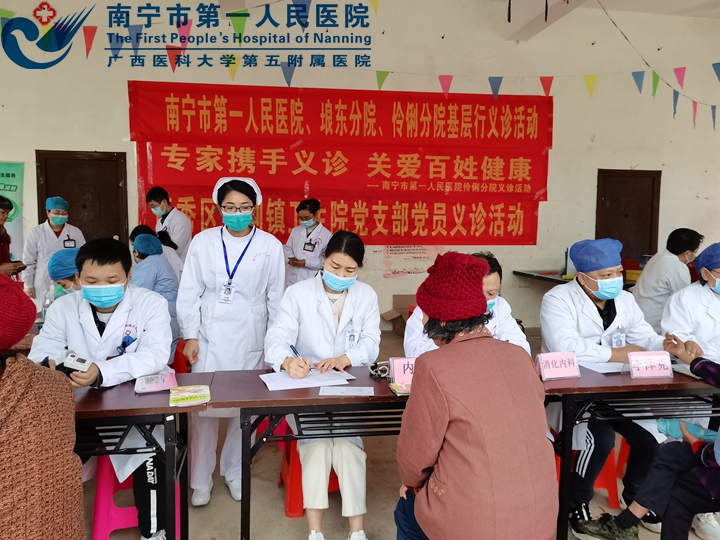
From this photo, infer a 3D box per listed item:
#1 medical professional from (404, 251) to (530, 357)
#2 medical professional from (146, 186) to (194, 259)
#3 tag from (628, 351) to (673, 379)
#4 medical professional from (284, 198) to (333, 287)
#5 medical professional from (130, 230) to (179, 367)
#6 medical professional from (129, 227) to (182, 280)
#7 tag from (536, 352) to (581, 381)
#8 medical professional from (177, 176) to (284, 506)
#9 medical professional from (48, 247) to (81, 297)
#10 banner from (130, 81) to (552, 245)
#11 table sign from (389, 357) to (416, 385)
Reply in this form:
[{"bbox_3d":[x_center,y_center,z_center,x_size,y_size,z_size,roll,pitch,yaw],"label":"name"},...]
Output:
[{"bbox_3d":[0.485,0.552,2.572,0.580,1.270,0.720,0,5,0],"label":"medical professional"},{"bbox_3d":[-1.685,0.105,5.020,0.470,1.687,0.340,4,6,37],"label":"medical professional"},{"bbox_3d":[1.236,0.403,2.416,0.180,0.105,0.068,0,5,-9],"label":"tag"},{"bbox_3d":[-0.436,0.180,4.931,0.490,1.620,0.380,2,5,22],"label":"medical professional"},{"bbox_3d":[-1.693,0.377,4.345,0.700,1.300,0.500,3,5,25],"label":"medical professional"},{"bbox_3d":[-1.575,0.315,4.500,0.650,1.353,0.480,1,5,3],"label":"medical professional"},{"bbox_3d":[0.818,0.391,2.327,0.175,0.100,0.070,-1,5,-18],"label":"tag"},{"bbox_3d":[-0.636,0.340,2.780,0.510,1.589,0.300,1,5,3],"label":"medical professional"},{"bbox_3d":[-1.804,0.476,3.671,0.700,1.210,0.500,-4,6,-42],"label":"medical professional"},{"bbox_3d":[-0.112,-1.300,7.146,5.372,1.983,0.030,0,5,-8],"label":"banner"},{"bbox_3d":[0.217,0.405,2.285,0.180,0.105,0.070,0,5,-9],"label":"table sign"}]

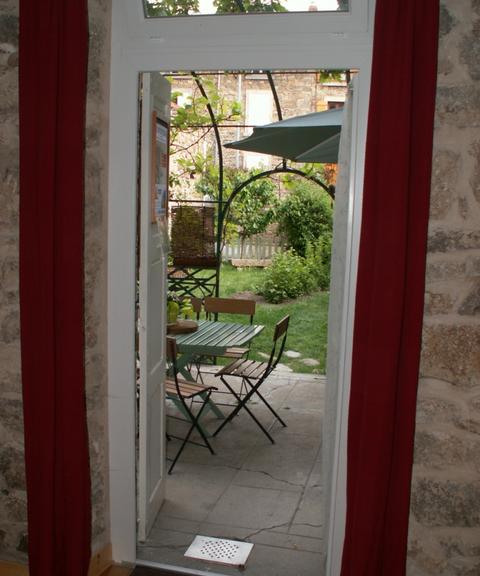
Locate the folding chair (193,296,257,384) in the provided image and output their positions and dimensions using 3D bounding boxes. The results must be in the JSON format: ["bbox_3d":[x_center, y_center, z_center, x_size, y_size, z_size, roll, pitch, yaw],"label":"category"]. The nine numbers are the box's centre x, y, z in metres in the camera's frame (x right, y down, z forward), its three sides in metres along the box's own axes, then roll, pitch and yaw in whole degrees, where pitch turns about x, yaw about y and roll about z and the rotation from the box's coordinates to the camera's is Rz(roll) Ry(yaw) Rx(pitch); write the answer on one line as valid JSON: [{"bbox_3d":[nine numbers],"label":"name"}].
[{"bbox_3d":[-0.123,0.499,4.855,0.390,0.800,0.420,4,9,13],"label":"folding chair"}]

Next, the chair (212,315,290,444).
[{"bbox_3d":[0.084,0.584,4.335,0.420,0.800,0.390,4,9,13],"label":"chair"}]

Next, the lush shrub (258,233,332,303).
[{"bbox_3d":[1.089,-0.342,10.055,1.350,1.000,1.200,4,9,14],"label":"lush shrub"}]

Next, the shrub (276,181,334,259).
[{"bbox_3d":[1.470,-1.213,12.909,1.450,1.850,1.400,4,9,14],"label":"shrub"}]

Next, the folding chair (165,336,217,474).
[{"bbox_3d":[-0.409,0.635,3.911,0.390,0.800,0.420,8,11,36],"label":"folding chair"}]

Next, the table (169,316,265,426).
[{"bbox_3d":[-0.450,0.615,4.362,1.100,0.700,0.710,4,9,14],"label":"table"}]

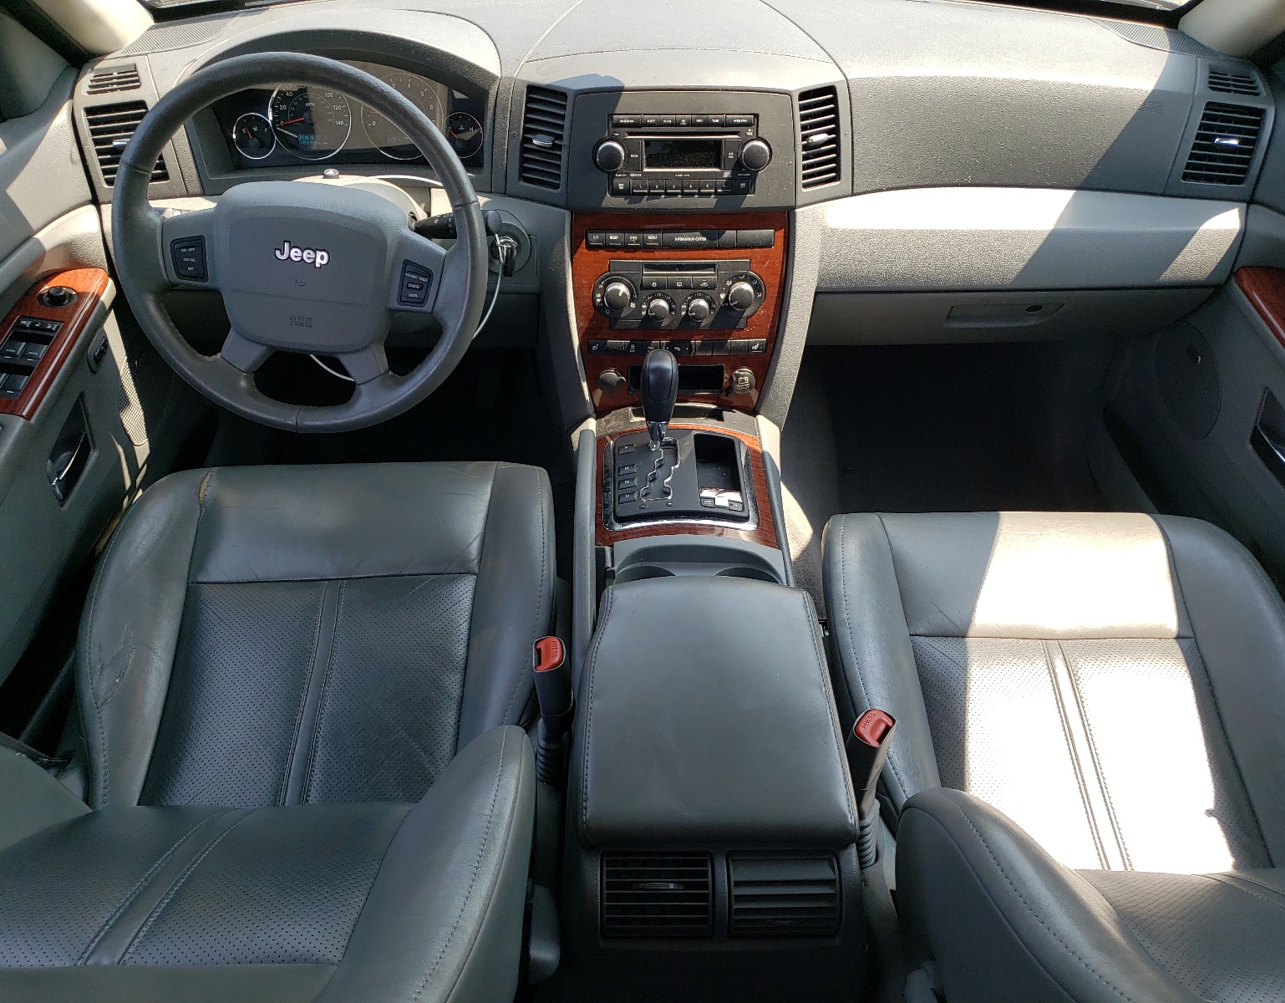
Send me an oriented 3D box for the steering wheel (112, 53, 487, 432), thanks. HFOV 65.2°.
[{"bbox_3d":[-0.350,-0.258,1.044,0.382,0.382,0.115,5,19,-3],"label":"steering wheel"}]

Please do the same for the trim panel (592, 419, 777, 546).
[{"bbox_3d":[0.044,-0.020,1.092,0.190,0.028,0.180,0,44,0],"label":"trim panel"}]

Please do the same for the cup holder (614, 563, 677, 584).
[{"bbox_3d":[0.004,0.116,1.012,0.083,0.070,0.083,0,40,0],"label":"cup holder"}]

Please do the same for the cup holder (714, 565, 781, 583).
[{"bbox_3d":[0.104,0.116,1.012,0.083,0.070,0.083,0,40,0],"label":"cup holder"}]

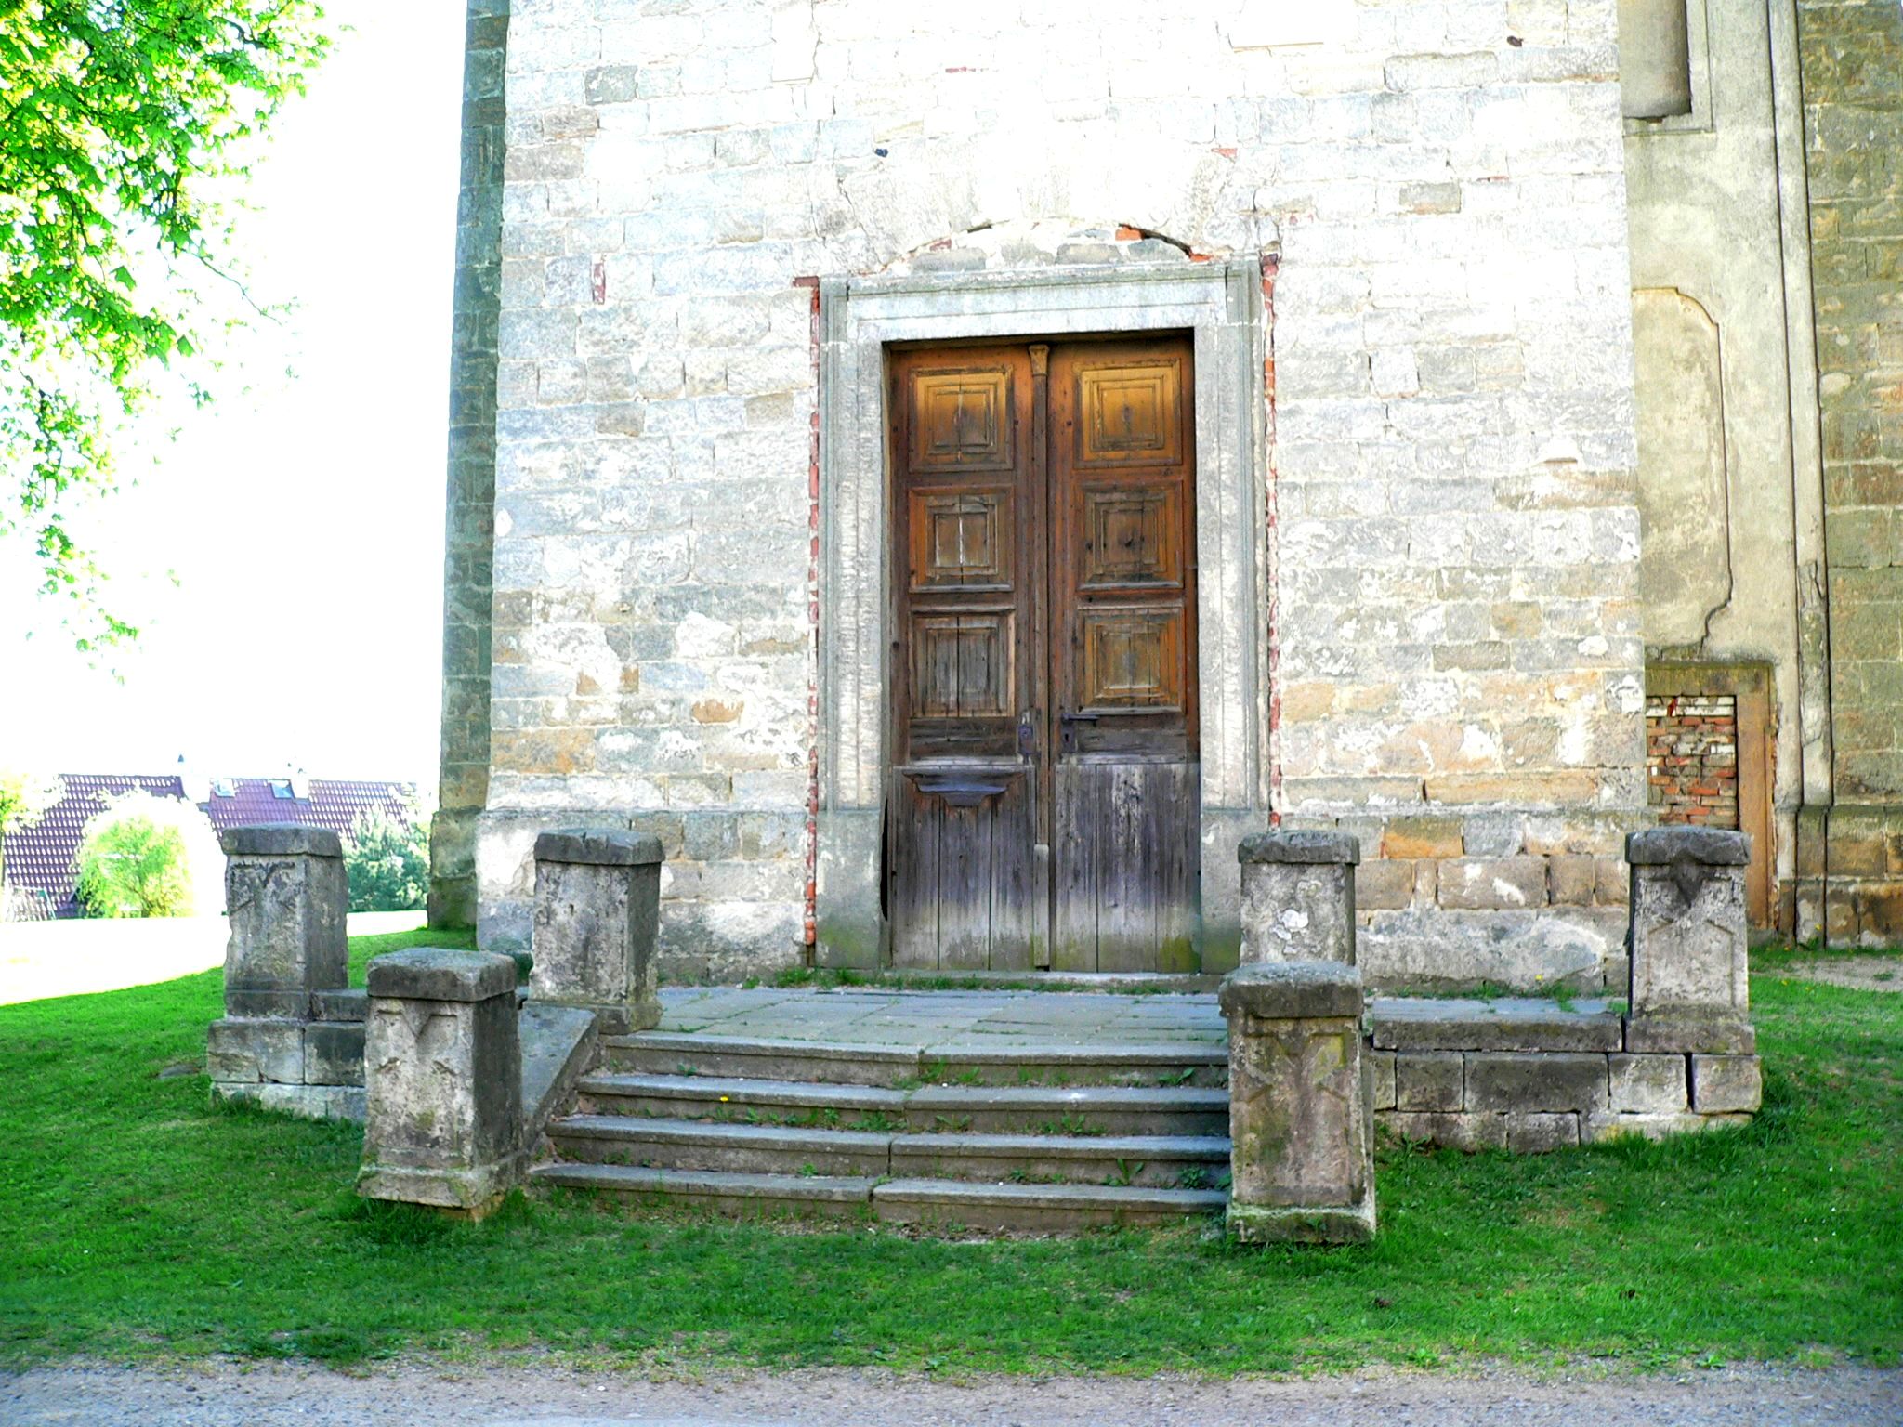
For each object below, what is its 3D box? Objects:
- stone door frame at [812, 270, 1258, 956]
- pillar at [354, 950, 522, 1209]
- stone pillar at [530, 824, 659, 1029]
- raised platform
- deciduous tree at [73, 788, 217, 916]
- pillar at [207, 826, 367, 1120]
[{"bbox_3d":[0.553,-0.586,12.306,2.830,4.345,0.300,0,-4,11],"label":"stone door frame"},{"bbox_3d":[-1.931,1.393,7.534,0.479,0.882,0.435,0,-4,11],"label":"pillar"},{"bbox_3d":[-1.567,0.972,8.766,0.460,0.841,0.403,0,-4,11],"label":"stone pillar"},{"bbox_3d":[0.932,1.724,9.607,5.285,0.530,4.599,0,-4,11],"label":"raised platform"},{"bbox_3d":[-17.116,2.950,42.000,3.029,2.713,2.877,0,-4,11],"label":"deciduous tree"},{"bbox_3d":[-3.181,1.202,9.443,0.535,1.284,0.491,0,-4,11],"label":"pillar"}]

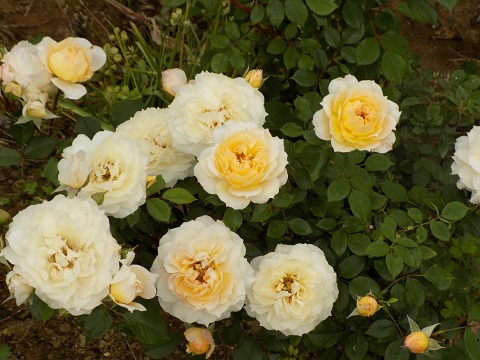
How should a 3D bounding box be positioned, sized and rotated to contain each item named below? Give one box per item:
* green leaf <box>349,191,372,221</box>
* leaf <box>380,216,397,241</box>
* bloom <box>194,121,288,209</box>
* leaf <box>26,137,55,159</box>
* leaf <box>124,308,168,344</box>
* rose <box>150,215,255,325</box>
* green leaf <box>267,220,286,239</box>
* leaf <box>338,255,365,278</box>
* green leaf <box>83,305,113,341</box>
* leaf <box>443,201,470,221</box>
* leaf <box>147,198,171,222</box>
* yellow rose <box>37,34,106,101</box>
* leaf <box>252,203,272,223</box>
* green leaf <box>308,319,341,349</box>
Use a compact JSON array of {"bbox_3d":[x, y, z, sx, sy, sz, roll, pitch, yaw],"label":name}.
[{"bbox_3d":[0.127,0.027,1.250,0.021,0.006,0.035,-16,68,-6],"label":"green leaf"},{"bbox_3d":[0.144,0.047,1.160,0.015,0.005,0.027,-17,68,-7],"label":"leaf"},{"bbox_3d":[0.002,-0.015,1.210,0.092,0.054,0.088,0,63,0],"label":"bloom"},{"bbox_3d":[-0.228,-0.036,1.360,0.040,0.006,0.023,-27,70,-11],"label":"leaf"},{"bbox_3d":[-0.093,0.145,1.190,0.053,0.006,0.029,26,70,10],"label":"leaf"},{"bbox_3d":[-0.036,0.087,1.160,0.098,0.055,0.103,-2,81,-2],"label":"rose"},{"bbox_3d":[0.036,0.049,1.180,0.024,0.005,0.019,-41,73,-16],"label":"green leaf"},{"bbox_3d":[0.116,0.089,1.230,0.036,0.006,0.021,-40,73,-15],"label":"leaf"},{"bbox_3d":[-0.150,0.150,1.240,0.028,0.008,0.041,23,65,18],"label":"green leaf"},{"bbox_3d":[0.222,0.033,1.220,0.030,0.008,0.022,-11,60,-6],"label":"leaf"},{"bbox_3d":[-0.076,0.029,1.120,0.020,0.005,0.032,-38,72,-15],"label":"leaf"},{"bbox_3d":[-0.185,-0.124,1.310,0.076,0.052,0.068,4,49,-4],"label":"yellow rose"},{"bbox_3d":[0.023,0.034,1.260,0.019,0.008,0.029,36,69,17],"label":"leaf"},{"bbox_3d":[0.090,0.163,1.260,0.037,0.007,0.030,-2,70,-1],"label":"green leaf"}]

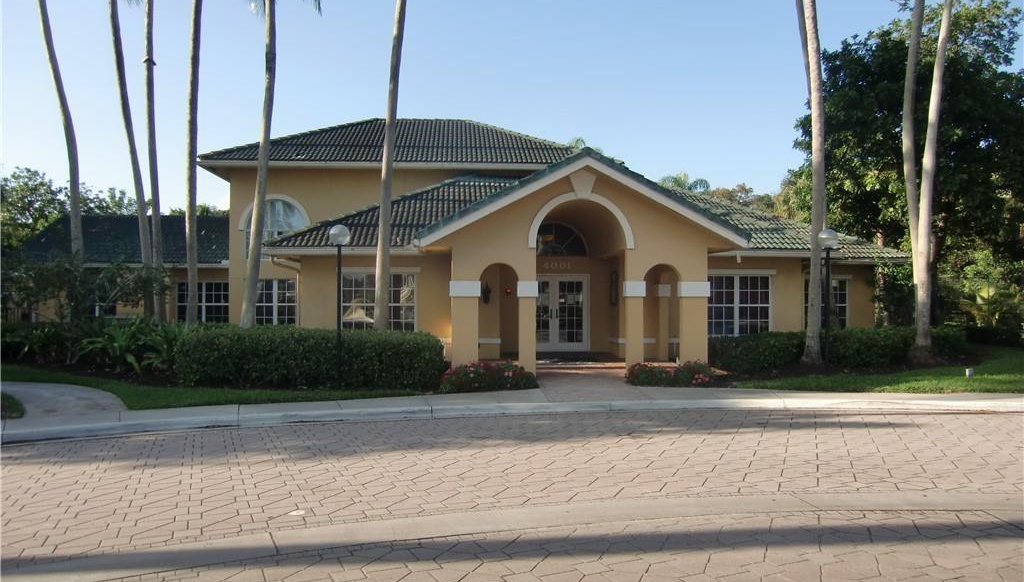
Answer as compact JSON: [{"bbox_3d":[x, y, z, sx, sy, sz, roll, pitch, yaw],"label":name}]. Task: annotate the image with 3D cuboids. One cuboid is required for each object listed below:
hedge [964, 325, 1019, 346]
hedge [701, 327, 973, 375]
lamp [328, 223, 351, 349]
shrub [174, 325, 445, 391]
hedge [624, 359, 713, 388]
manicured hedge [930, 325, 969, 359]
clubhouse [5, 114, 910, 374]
[{"bbox_3d":[15.700,1.306,22.489,2.200,0.700,1.300,0,-1,-5],"label":"hedge"},{"bbox_3d":[7.750,1.239,16.289,7.700,0.820,1.100,0,-1,-24],"label":"hedge"},{"bbox_3d":[-2.950,0.267,12.198,0.350,2.810,0.350,0,-1,0],"label":"lamp"},{"bbox_3d":[-3.600,1.182,12.790,4.700,0.970,1.500,0,-1,3],"label":"shrub"},{"bbox_3d":[2.850,1.449,12.987,1.500,0.400,1.100,0,-1,-2],"label":"hedge"},{"bbox_3d":[10.800,1.237,17.689,1.150,0.790,1.000,0,-1,-20],"label":"manicured hedge"},{"bbox_3d":[-2.200,-1.888,20.418,26.500,7.250,14.000,0,-1,-3],"label":"clubhouse"}]

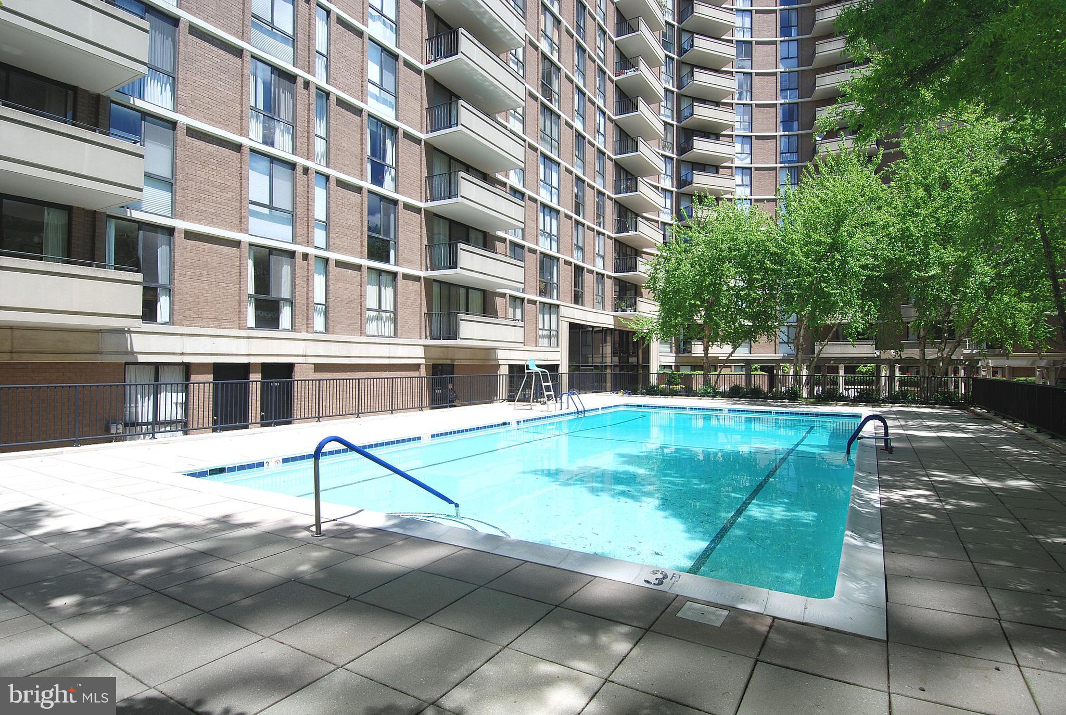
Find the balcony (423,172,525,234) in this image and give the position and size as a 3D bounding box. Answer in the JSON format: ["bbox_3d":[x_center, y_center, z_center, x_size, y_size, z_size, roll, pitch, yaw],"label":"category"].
[{"bbox_3d":[-2.302,-6.425,22.408,1.750,1.220,4.450,0,-1,32],"label":"balcony"}]

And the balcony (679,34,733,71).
[{"bbox_3d":[14.021,-24.423,42.864,4.128,1.050,1.779,0,-1,-22],"label":"balcony"}]

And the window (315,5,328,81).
[{"bbox_3d":[-6.690,-9.782,16.879,0.150,2.230,0.550,-1,-1,32],"label":"window"}]

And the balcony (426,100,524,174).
[{"bbox_3d":[-2.285,-9.115,22.443,1.750,1.220,4.450,0,-1,32],"label":"balcony"}]

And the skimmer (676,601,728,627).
[{"bbox_3d":[1.084,1.641,3.411,0.265,0.030,0.265,-1,-1,32],"label":"skimmer"}]

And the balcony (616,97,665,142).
[{"bbox_3d":[7.444,-16.364,36.956,1.800,1.100,4.500,-1,-1,33],"label":"balcony"}]

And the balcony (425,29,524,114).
[{"bbox_3d":[-2.280,-11.553,22.023,1.779,1.050,4.399,-1,-1,32],"label":"balcony"}]

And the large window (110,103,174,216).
[{"bbox_3d":[-9.418,-4.696,12.943,0.150,2.421,1.305,0,-1,32],"label":"large window"}]

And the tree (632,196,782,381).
[{"bbox_3d":[9.009,-3.112,27.700,7.000,10.430,6.800,-1,-1,32],"label":"tree"}]

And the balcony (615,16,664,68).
[{"bbox_3d":[7.770,-22.298,38.180,1.750,1.220,4.450,0,-1,33],"label":"balcony"}]

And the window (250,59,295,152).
[{"bbox_3d":[-7.516,-7.252,15.456,0.120,2.360,1.360,-1,-1,33],"label":"window"}]

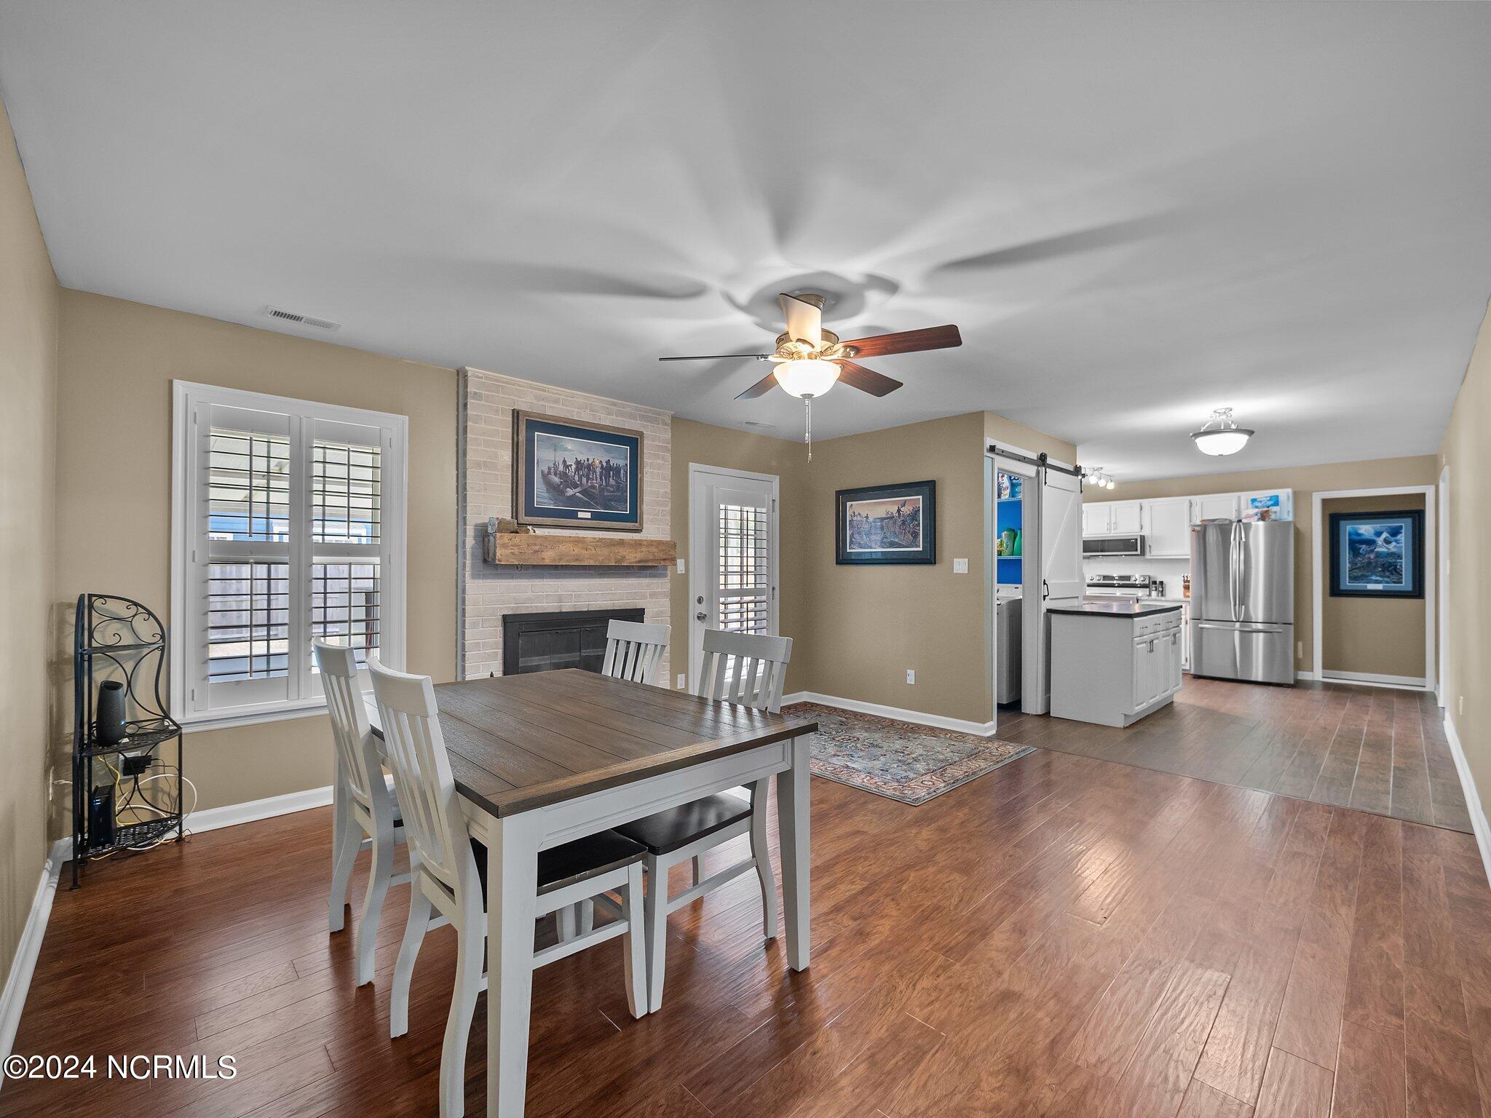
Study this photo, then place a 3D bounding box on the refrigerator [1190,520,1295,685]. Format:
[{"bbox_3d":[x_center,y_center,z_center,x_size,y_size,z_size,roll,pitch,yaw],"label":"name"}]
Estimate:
[{"bbox_3d":[5.699,0.480,6.898,0.900,1.755,0.740,0,-1,41],"label":"refrigerator"}]

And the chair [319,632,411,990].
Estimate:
[{"bbox_3d":[-1.112,0.777,2.107,0.600,1.005,0.450,0,0,-43],"label":"chair"}]

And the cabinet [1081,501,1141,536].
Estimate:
[{"bbox_3d":[5.055,-0.534,8.258,0.330,0.450,0.760,0,0,-43],"label":"cabinet"}]

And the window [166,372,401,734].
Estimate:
[{"bbox_3d":[-2.304,-0.013,3.138,0.980,1.610,0.120,0,0,-43],"label":"window"}]

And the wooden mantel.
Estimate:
[{"bbox_3d":[-1.049,-0.049,4.038,1.290,0.178,0.200,0,0,-43],"label":"wooden mantel"}]

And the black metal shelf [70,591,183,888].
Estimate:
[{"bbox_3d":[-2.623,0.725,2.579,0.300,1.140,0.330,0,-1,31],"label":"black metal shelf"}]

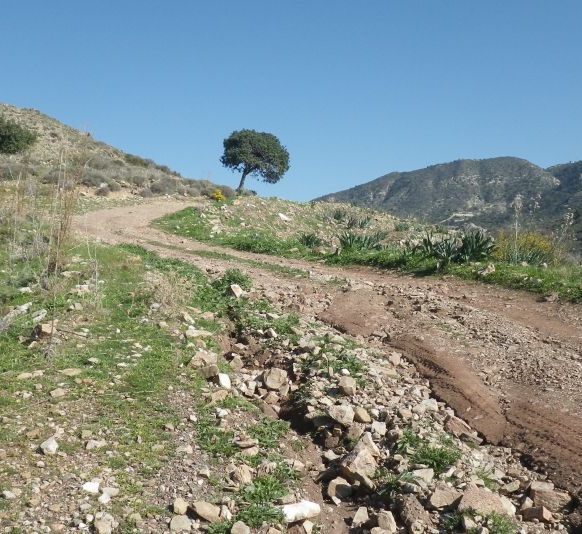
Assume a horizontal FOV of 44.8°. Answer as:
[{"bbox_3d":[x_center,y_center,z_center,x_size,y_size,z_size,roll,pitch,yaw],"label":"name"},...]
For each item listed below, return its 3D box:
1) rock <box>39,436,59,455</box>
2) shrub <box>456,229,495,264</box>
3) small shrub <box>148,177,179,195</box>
[{"bbox_3d":[-1.561,1.155,4.550,0.120,0.105,0.100,0,1,-19],"label":"rock"},{"bbox_3d":[3.480,-0.387,13.300,0.700,0.600,0.680,0,1,15],"label":"shrub"},{"bbox_3d":[-6.509,-4.161,36.000,1.531,0.919,1.302,0,-2,0],"label":"small shrub"}]

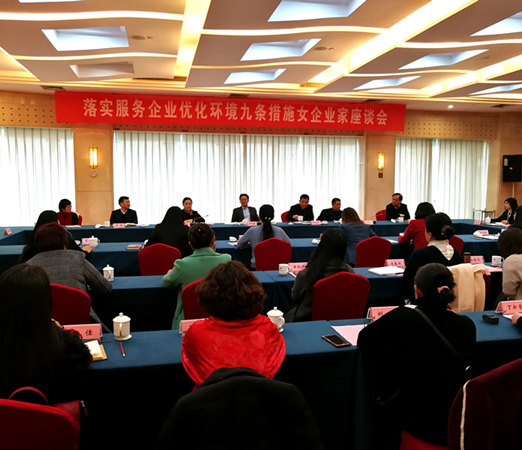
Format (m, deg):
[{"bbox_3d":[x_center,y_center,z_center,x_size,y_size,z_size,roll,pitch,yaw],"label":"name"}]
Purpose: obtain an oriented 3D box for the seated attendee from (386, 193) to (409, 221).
[{"bbox_3d":[2.917,0.000,9.662,0.540,1.289,0.750,-1,5,-7],"label":"seated attendee"}]

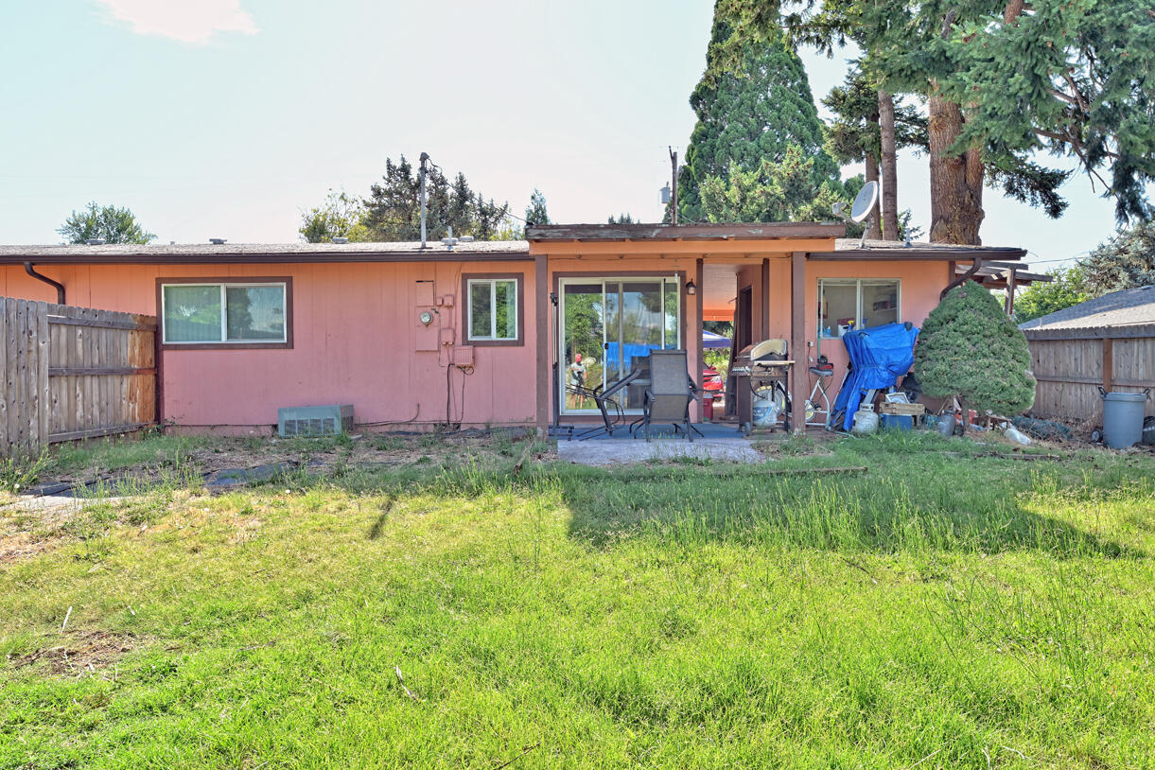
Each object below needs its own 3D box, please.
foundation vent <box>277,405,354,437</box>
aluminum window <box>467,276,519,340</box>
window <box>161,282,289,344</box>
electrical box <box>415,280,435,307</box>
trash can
[{"bbox_3d":[-3.740,0.520,11.050,0.870,0.410,0.530,0,1,0],"label":"foundation vent"},{"bbox_3d":[-1.248,-1.107,11.330,0.750,0.910,0.090,0,1,0],"label":"aluminum window"},{"bbox_3d":[-5.200,-1.055,11.330,1.830,0.905,0.090,0,1,0],"label":"window"},{"bbox_3d":[-2.225,-1.330,11.270,0.260,0.375,0.110,0,1,0],"label":"electrical box"},{"bbox_3d":[6.970,0.415,9.800,0.620,0.790,0.580,0,2,19],"label":"trash can"}]

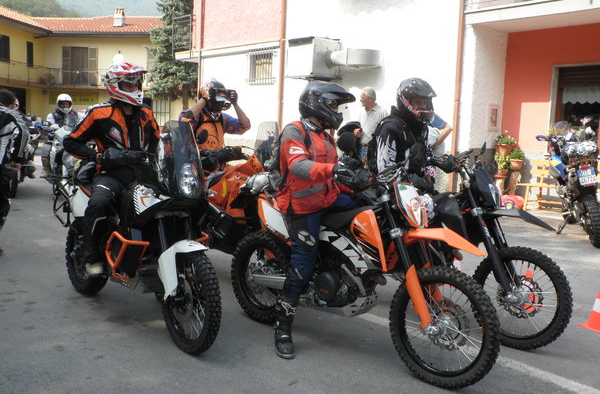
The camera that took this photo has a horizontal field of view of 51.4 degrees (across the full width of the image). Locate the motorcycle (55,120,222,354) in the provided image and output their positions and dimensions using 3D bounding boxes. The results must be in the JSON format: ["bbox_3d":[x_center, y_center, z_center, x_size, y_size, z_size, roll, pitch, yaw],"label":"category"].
[{"bbox_3d":[-1.216,0.196,4.552,0.880,1.450,2.270,-3,8,-42],"label":"motorcycle"}]

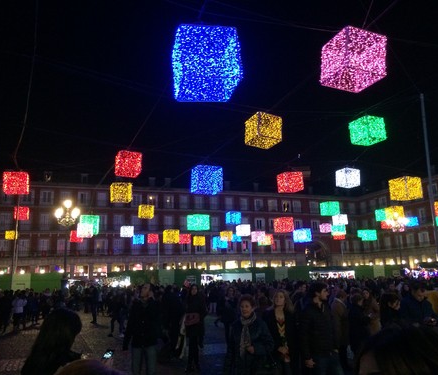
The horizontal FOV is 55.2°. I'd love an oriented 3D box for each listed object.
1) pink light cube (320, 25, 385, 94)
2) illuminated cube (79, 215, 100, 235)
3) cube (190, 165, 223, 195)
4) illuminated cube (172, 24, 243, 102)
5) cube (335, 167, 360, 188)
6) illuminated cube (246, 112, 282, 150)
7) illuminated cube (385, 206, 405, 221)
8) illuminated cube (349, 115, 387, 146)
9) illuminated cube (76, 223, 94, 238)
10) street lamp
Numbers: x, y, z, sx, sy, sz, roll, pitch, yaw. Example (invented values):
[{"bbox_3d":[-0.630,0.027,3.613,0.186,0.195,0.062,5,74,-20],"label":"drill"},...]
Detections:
[{"bbox_3d":[3.947,-3.723,12.374,1.270,1.232,1.270,2,-13,-20],"label":"pink light cube"},{"bbox_3d":[-12.376,3.606,40.085,1.700,1.649,1.700,2,-13,-20],"label":"illuminated cube"},{"bbox_3d":[-0.703,-0.400,24.707,1.500,1.455,1.500,1,-13,-17],"label":"cube"},{"bbox_3d":[-0.344,-3.160,10.890,1.450,1.407,1.450,0,-12,-12],"label":"illuminated cube"},{"bbox_3d":[9.215,-0.652,29.884,1.170,1.135,1.170,3,-13,-24],"label":"cube"},{"bbox_3d":[2.021,-2.528,18.980,1.200,1.164,1.200,4,-13,-25],"label":"illuminated cube"},{"bbox_3d":[19.091,2.832,45.465,1.280,1.242,1.280,3,-13,-22],"label":"illuminated cube"},{"bbox_3d":[7.259,-2.731,20.422,1.130,1.096,1.130,3,-13,-24],"label":"illuminated cube"},{"bbox_3d":[-14.913,4.828,46.727,1.580,1.533,1.580,3,-13,-22],"label":"illuminated cube"},{"bbox_3d":[-10.880,4.655,29.686,1.708,7.741,1.708,3,-13,-23],"label":"street lamp"}]

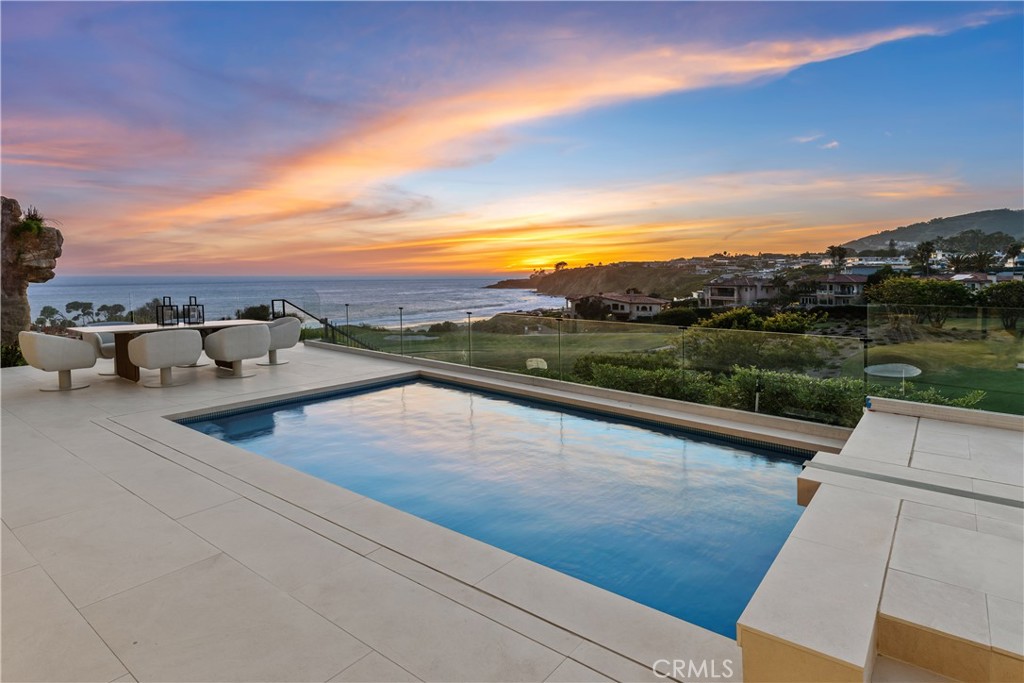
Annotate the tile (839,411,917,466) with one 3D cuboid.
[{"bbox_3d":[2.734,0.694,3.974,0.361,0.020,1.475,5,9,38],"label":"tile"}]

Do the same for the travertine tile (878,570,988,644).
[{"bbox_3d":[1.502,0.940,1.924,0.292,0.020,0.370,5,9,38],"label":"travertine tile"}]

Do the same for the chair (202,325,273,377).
[{"bbox_3d":[-4.033,0.140,7.944,0.690,0.745,0.720,4,8,29],"label":"chair"}]

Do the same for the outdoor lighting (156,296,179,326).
[{"bbox_3d":[-5.186,-0.456,8.124,0.200,0.410,0.200,4,8,31],"label":"outdoor lighting"}]

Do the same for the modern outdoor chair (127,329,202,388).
[{"bbox_3d":[-4.662,0.217,7.303,0.690,0.745,0.720,4,8,30],"label":"modern outdoor chair"}]

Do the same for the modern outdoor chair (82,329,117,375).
[{"bbox_3d":[-6.035,0.105,8.235,0.690,0.745,0.720,5,8,33],"label":"modern outdoor chair"}]

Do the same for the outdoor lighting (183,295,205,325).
[{"bbox_3d":[-4.924,-0.482,8.345,0.200,0.410,0.200,4,8,32],"label":"outdoor lighting"}]

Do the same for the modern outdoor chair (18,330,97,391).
[{"bbox_3d":[-5.921,0.246,7.058,0.720,0.745,0.690,5,8,33],"label":"modern outdoor chair"}]

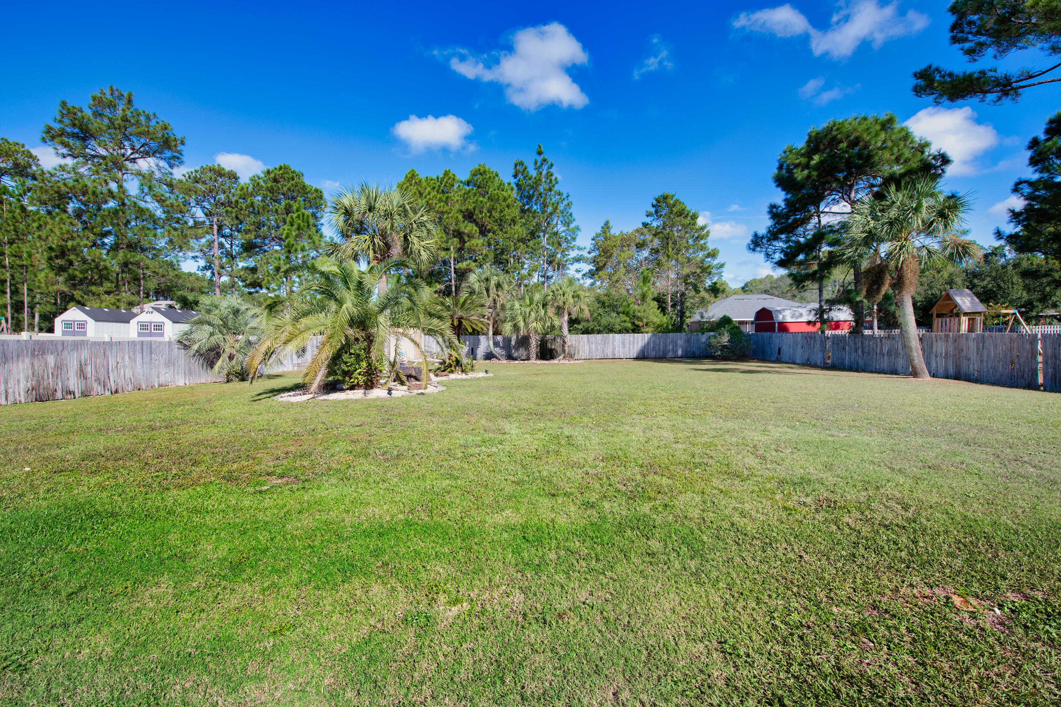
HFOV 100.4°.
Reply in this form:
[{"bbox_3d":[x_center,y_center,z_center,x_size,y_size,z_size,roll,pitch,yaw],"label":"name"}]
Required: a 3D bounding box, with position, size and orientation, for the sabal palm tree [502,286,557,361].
[{"bbox_3d":[-0.030,-2.050,30.700,3.700,5.200,3.600,0,2,0],"label":"sabal palm tree"}]

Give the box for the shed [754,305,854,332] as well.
[{"bbox_3d":[25.700,-2.600,41.700,6.800,3.400,3.400,0,2,0],"label":"shed"}]

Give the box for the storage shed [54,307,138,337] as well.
[{"bbox_3d":[-35.000,-2.100,36.400,3.150,3.150,4.800,0,2,0],"label":"storage shed"}]

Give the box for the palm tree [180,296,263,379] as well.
[{"bbox_3d":[-13.300,-0.670,19.200,3.000,3.700,3.000,0,2,0],"label":"palm tree"}]

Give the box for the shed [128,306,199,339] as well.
[{"bbox_3d":[-27.900,-1.930,34.800,3.150,3.100,4.800,0,2,0],"label":"shed"}]

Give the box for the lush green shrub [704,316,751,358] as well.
[{"bbox_3d":[13.300,-1.150,29.800,3.000,3.000,2.800,0,2,0],"label":"lush green shrub"}]

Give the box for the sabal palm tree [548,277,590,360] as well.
[{"bbox_3d":[2.680,-2.560,31.000,3.000,5.800,2.900,0,2,0],"label":"sabal palm tree"}]

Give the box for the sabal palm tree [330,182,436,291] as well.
[{"bbox_3d":[-6.200,-3.000,18.500,4.500,8.100,4.400,0,2,0],"label":"sabal palm tree"}]

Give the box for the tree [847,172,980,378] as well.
[{"bbox_3d":[14.600,-3.000,17.200,4.100,7.800,4.000,0,2,0],"label":"tree"}]

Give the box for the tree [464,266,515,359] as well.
[{"bbox_3d":[-2.940,-2.880,31.000,3.600,6.700,3.500,0,2,0],"label":"tree"}]

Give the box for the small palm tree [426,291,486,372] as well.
[{"bbox_3d":[-3.280,-0.980,20.000,2.700,3.650,2.600,0,2,0],"label":"small palm tree"}]

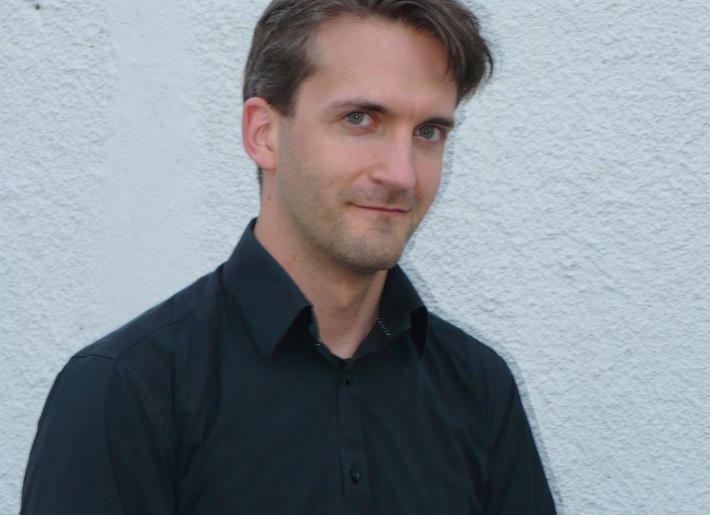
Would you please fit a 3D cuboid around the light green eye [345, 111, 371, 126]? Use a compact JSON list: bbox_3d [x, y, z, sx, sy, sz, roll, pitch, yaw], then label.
[{"bbox_3d":[0.003,-0.108,1.875,0.025,0.013,0.014,8,6,-21],"label":"light green eye"}]

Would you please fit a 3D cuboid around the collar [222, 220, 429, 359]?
[{"bbox_3d":[-0.024,0.026,1.950,0.165,0.110,0.150,-5,4,-29],"label":"collar"}]

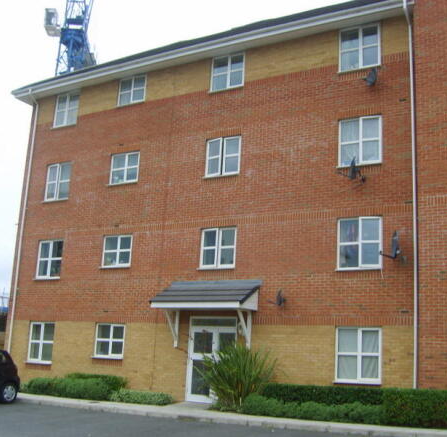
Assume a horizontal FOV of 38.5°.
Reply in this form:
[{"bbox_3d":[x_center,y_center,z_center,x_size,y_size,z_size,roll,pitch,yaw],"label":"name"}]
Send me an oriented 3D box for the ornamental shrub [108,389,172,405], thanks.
[{"bbox_3d":[-1.993,4.498,16.129,1.550,0.280,0.800,-5,-15,30],"label":"ornamental shrub"}]

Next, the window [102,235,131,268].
[{"bbox_3d":[-3.211,1.024,19.540,1.120,0.980,0.100,-5,-14,30],"label":"window"}]

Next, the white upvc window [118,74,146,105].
[{"bbox_3d":[-2.970,-4.128,20.645,1.123,0.958,0.120,-5,-15,30],"label":"white upvc window"}]

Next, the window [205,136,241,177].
[{"bbox_3d":[0.007,-1.748,18.295,1.120,1.130,0.100,-5,-14,30],"label":"window"}]

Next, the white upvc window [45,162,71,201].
[{"bbox_3d":[-5.536,-1.230,21.453,1.098,1.292,0.120,-5,-15,30],"label":"white upvc window"}]

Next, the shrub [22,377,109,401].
[{"bbox_3d":[-4.128,4.605,17.478,2.700,0.450,0.950,-5,-15,30],"label":"shrub"}]

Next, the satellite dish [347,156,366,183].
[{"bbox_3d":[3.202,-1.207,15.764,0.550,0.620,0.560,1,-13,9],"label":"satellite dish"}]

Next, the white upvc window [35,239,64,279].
[{"bbox_3d":[-5.618,1.353,20.894,1.120,1.280,0.100,-5,-14,30],"label":"white upvc window"}]

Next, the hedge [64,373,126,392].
[{"bbox_3d":[-3.666,4.724,18.155,2.000,0.540,0.800,-5,-15,30],"label":"hedge"}]

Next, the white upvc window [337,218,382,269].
[{"bbox_3d":[3.359,0.630,15.720,1.120,1.290,0.100,-5,-14,30],"label":"white upvc window"}]

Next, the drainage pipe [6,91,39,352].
[{"bbox_3d":[-6.944,0.428,21.612,0.100,10.240,0.420,-5,-14,30],"label":"drainage pipe"}]

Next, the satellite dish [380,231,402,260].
[{"bbox_3d":[3.918,0.636,14.897,0.500,0.660,0.580,0,-12,12],"label":"satellite dish"}]

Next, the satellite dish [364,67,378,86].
[{"bbox_3d":[3.722,-3.559,16.093,0.360,0.520,0.500,1,-12,6],"label":"satellite dish"}]

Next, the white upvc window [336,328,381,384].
[{"bbox_3d":[3.190,3.229,15.060,1.140,1.306,0.120,-5,-15,30],"label":"white upvc window"}]

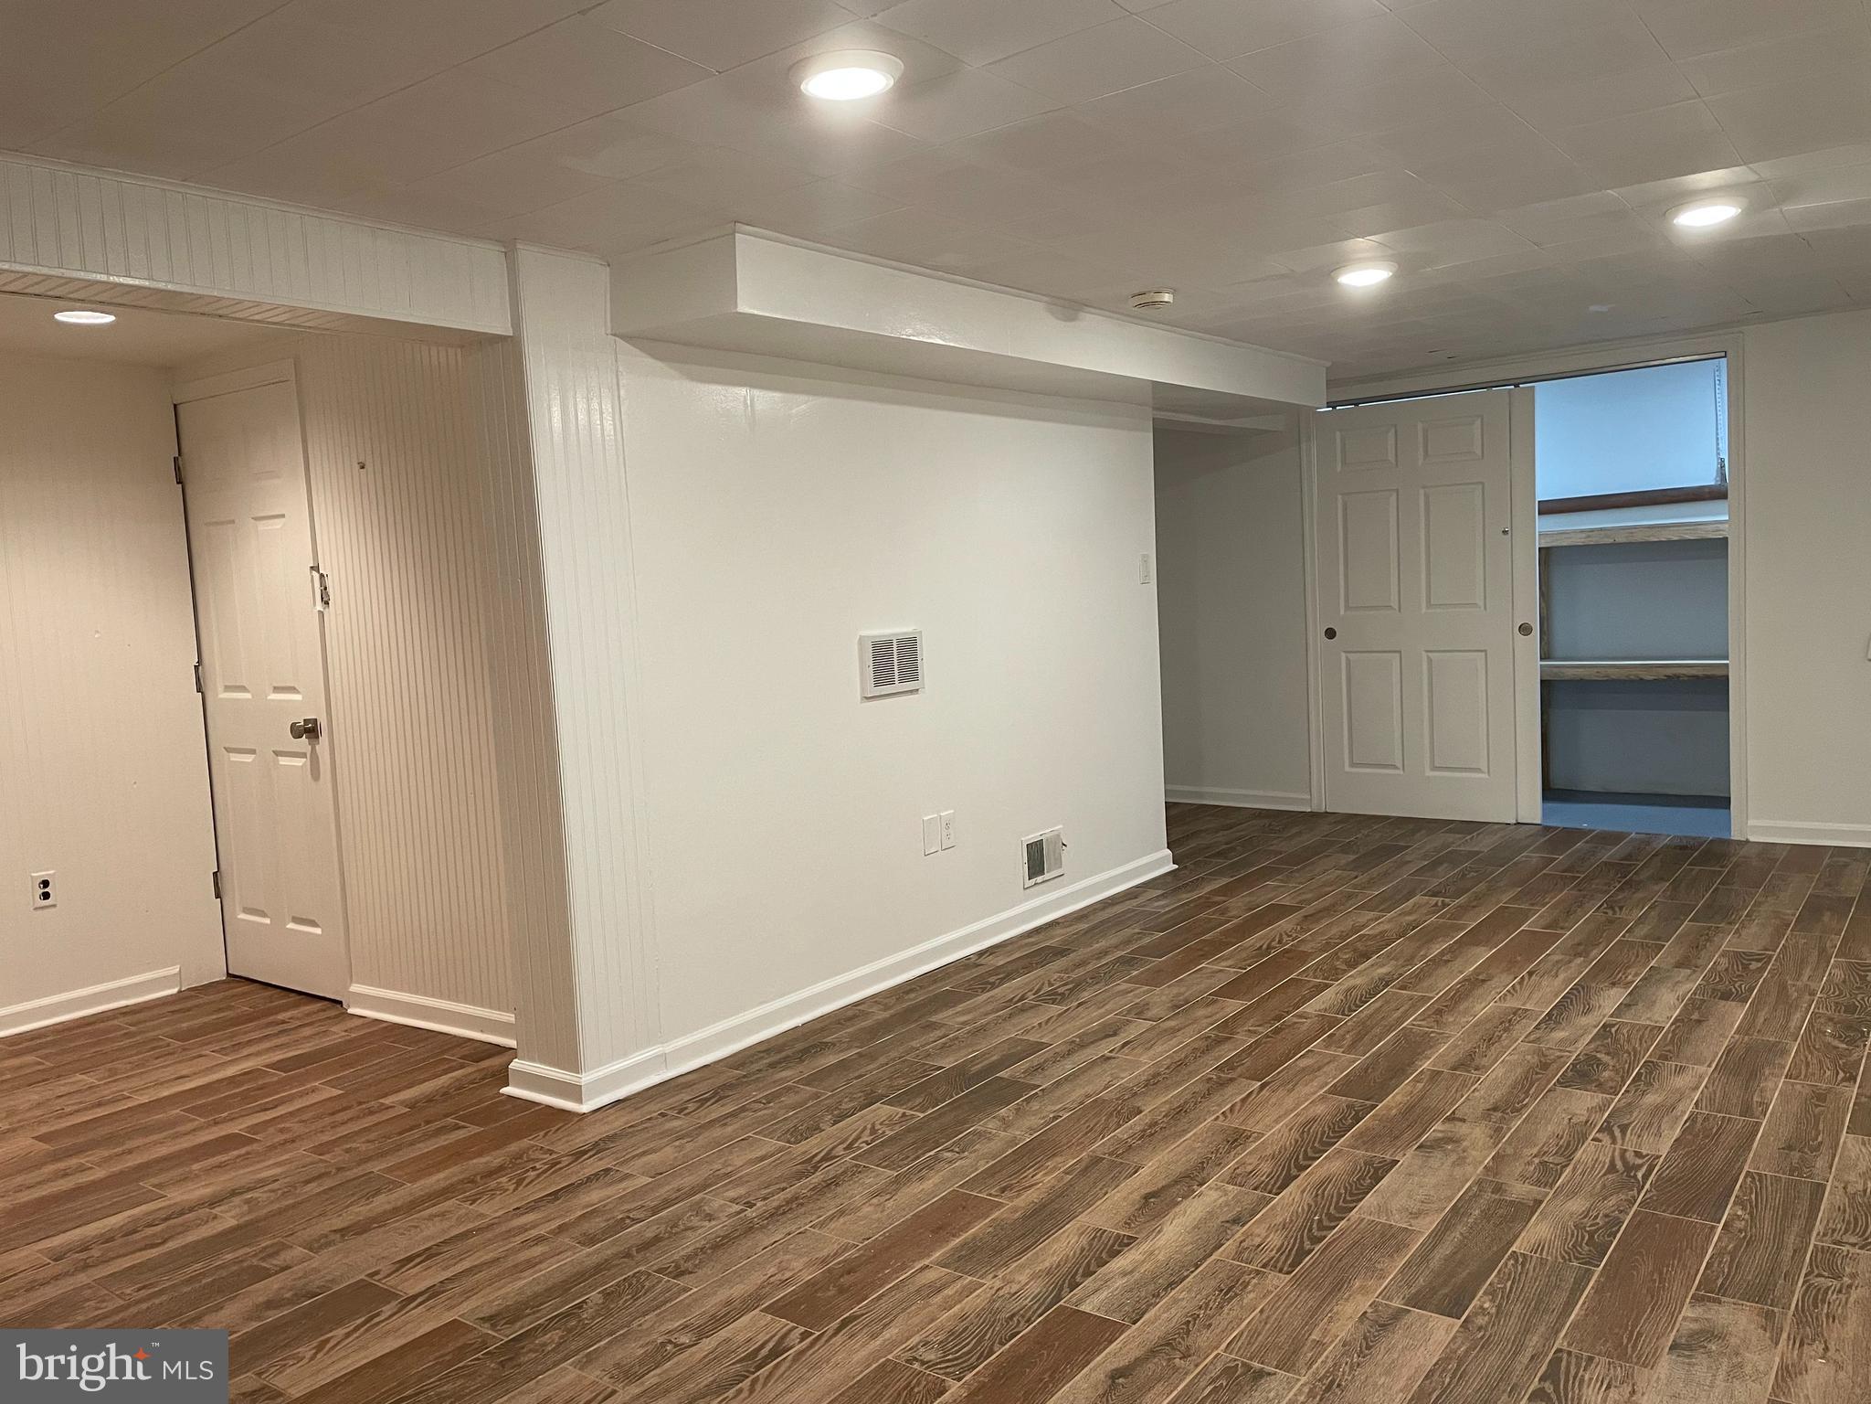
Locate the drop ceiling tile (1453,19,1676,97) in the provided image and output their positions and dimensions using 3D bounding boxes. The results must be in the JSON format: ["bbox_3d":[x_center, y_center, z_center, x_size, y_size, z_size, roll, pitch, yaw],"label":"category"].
[{"bbox_3d":[1.134,-1.163,2.537,0.305,0.018,0.305,1,7,37],"label":"drop ceiling tile"}]

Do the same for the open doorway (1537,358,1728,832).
[{"bbox_3d":[3.160,-0.449,6.361,0.788,2.076,0.130,1,6,37],"label":"open doorway"}]

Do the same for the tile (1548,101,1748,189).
[{"bbox_3d":[1.584,-1.237,3.119,0.305,0.020,0.610,1,6,37],"label":"tile"}]

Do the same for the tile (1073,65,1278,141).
[{"bbox_3d":[0.463,-1.140,2.666,0.305,0.020,0.305,1,6,37],"label":"tile"}]

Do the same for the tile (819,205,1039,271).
[{"bbox_3d":[-0.019,-1.194,3.595,0.332,0.020,0.580,1,6,37],"label":"tile"}]

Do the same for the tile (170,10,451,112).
[{"bbox_3d":[-1.007,-1.029,2.257,0.305,0.020,0.305,1,6,37],"label":"tile"}]

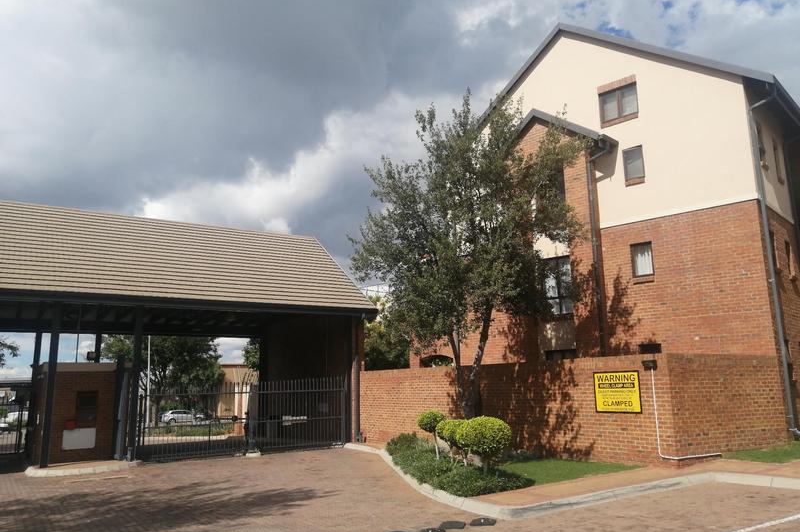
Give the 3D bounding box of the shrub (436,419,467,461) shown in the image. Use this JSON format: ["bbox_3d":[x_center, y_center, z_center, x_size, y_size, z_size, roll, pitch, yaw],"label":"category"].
[{"bbox_3d":[1.175,3.874,13.710,0.740,0.996,0.740,-1,-11,0],"label":"shrub"}]

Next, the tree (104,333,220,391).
[{"bbox_3d":[-17.323,7.234,45.515,9.200,9.500,8.800,-1,-11,0],"label":"tree"}]

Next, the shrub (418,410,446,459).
[{"bbox_3d":[0.762,3.949,14.410,0.650,1.170,0.650,-1,-11,0],"label":"shrub"}]

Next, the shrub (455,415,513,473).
[{"bbox_3d":[1.646,3.484,12.154,1.100,1.074,1.100,-1,-11,0],"label":"shrub"}]

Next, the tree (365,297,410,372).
[{"bbox_3d":[-0.555,4.339,27.682,4.000,6.208,4.000,-1,-11,0],"label":"tree"}]

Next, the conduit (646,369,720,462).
[{"bbox_3d":[5.840,2.961,12.696,1.376,1.725,0.413,5,-12,-28],"label":"conduit"}]

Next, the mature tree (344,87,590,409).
[{"bbox_3d":[1.879,-0.082,17.120,6.000,10.190,5.600,-1,-11,0],"label":"mature tree"}]

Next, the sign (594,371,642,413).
[{"bbox_3d":[4.644,2.703,13.390,0.040,0.909,1.165,6,-13,-32],"label":"sign"}]

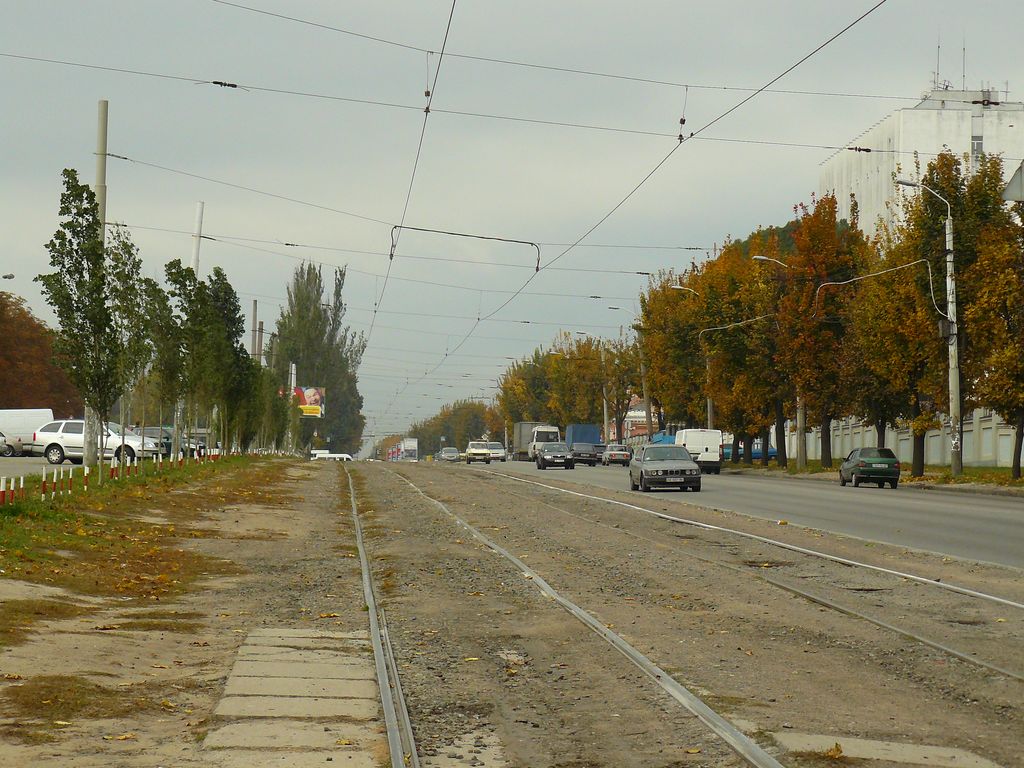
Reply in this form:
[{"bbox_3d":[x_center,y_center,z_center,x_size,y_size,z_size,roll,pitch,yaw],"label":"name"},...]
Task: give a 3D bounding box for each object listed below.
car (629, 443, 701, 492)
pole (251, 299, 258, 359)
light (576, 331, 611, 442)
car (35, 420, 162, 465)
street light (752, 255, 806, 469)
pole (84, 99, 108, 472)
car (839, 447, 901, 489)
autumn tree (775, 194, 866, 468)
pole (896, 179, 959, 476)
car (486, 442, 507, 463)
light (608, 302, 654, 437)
[{"bbox_3d":[4.610,2.546,83.514,1.760,1.410,4.720,0,-1,-4],"label":"car"},{"bbox_3d":[-16.287,-0.472,173.000,0.360,9.800,0.360,0,-1,-4],"label":"pole"},{"bbox_3d":[7.174,0.919,240.700,2.800,11.000,0.450,0,-1,-4],"label":"light"},{"bbox_3d":[-14.000,1.993,93.815,4.570,1.470,1.770,0,-1,16],"label":"car"},{"bbox_3d":[13.521,-1.085,138.800,2.650,10.800,0.450,0,-1,-4],"label":"street light"},{"bbox_3d":[-10.999,-2.640,73.000,0.380,9.900,0.380,2,0,-4],"label":"pole"},{"bbox_3d":[12.520,2.937,96.814,1.670,1.410,4.000,0,-1,-4],"label":"car"},{"bbox_3d":[15.051,-2.557,134.000,4.300,13.100,4.500,0,-1,-4],"label":"autumn tree"},{"bbox_3d":[15.745,-2.098,104.000,2.350,11.200,0.450,0,-1,-4],"label":"pole"},{"bbox_3d":[-1.410,5.314,213.014,1.700,1.420,4.300,0,-1,-4],"label":"car"},{"bbox_3d":[8.985,-0.056,206.000,3.200,11.400,0.500,0,-1,-4],"label":"light"}]

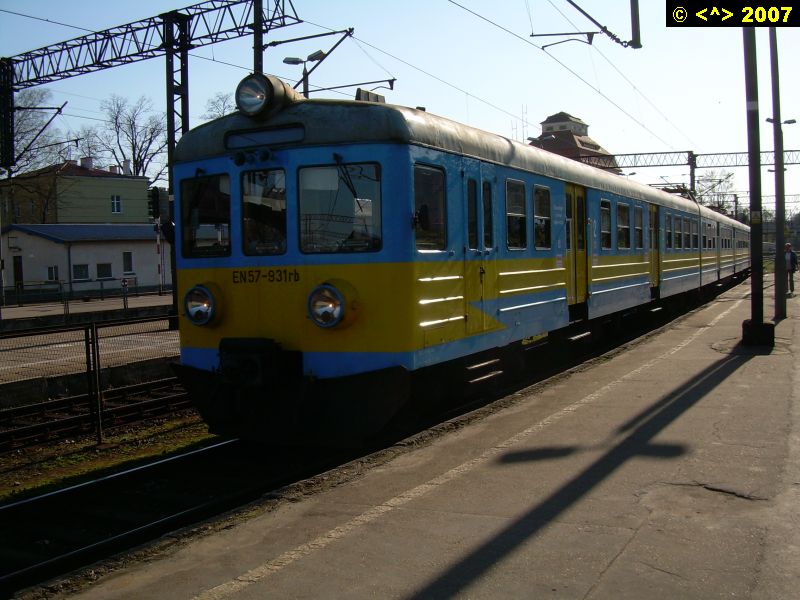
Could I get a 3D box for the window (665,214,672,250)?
[{"bbox_3d":[6.731,-1.713,22.003,0.060,0.910,1.200,0,3,26],"label":"window"}]

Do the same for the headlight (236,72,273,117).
[{"bbox_3d":[-1.385,-2.002,8.689,0.430,0.430,0.320,0,3,26],"label":"headlight"}]

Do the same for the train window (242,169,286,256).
[{"bbox_3d":[-1.371,-0.883,8.862,0.534,0.872,0.060,0,3,27],"label":"train window"}]

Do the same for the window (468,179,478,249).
[{"bbox_3d":[0.832,-0.969,9.935,0.060,0.800,0.300,0,3,26],"label":"window"}]

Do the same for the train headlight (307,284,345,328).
[{"bbox_3d":[-0.690,0.055,8.478,0.430,0.430,0.180,0,3,27],"label":"train headlight"}]

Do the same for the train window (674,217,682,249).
[{"bbox_3d":[7.440,-1.797,23.452,0.060,0.910,1.200,0,3,26],"label":"train window"}]

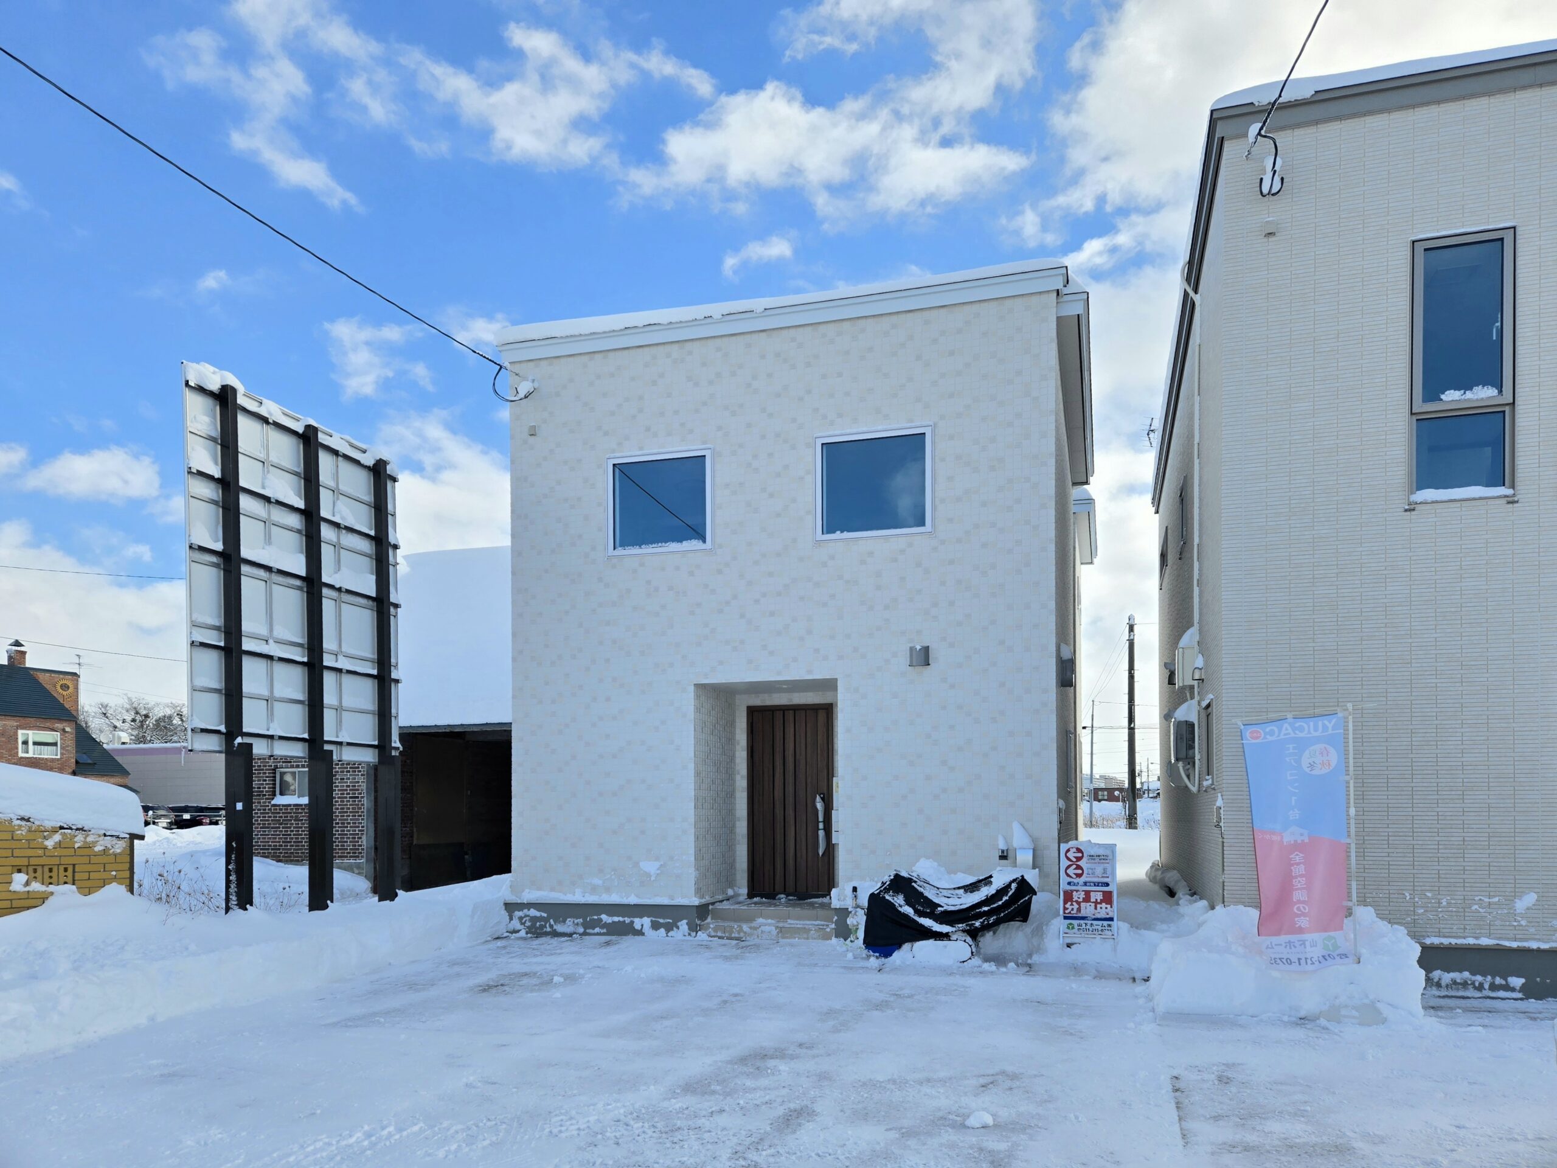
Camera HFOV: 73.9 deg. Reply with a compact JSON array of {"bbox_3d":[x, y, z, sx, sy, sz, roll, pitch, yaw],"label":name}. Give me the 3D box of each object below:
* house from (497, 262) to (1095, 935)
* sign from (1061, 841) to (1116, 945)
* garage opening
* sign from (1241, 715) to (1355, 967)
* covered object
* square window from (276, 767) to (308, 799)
[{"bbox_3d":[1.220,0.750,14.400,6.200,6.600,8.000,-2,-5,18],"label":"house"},{"bbox_3d":[2.908,2.903,9.700,0.530,1.000,0.300,-1,-5,14],"label":"sign"},{"bbox_3d":[-5.272,3.642,16.700,2.500,2.600,0.400,-2,-5,18],"label":"garage opening"},{"bbox_3d":[3.456,1.716,6.900,0.670,1.660,0.100,-1,-5,12],"label":"sign"},{"bbox_3d":[1.622,3.078,9.750,1.500,0.760,0.700,-2,-5,18],"label":"covered object"},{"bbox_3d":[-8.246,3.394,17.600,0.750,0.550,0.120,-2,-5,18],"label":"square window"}]

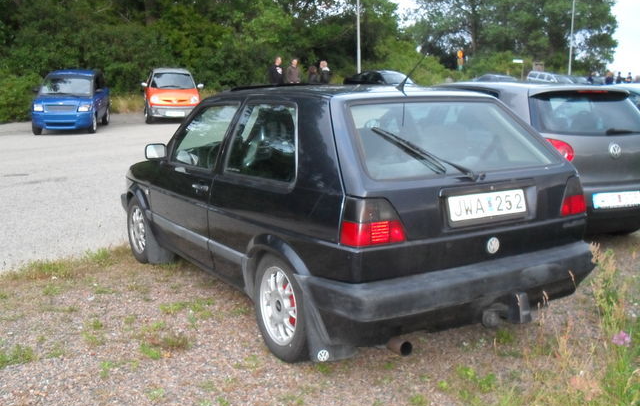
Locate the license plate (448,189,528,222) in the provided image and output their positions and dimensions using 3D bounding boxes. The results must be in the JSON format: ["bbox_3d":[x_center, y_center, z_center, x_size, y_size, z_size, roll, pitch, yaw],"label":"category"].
[{"bbox_3d":[0.792,0.010,3.021,0.480,0.110,0.015,-6,-3,-31],"label":"license plate"}]

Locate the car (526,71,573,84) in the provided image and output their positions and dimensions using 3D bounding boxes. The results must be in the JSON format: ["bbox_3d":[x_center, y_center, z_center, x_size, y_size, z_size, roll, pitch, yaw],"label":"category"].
[{"bbox_3d":[15.361,-7.712,42.143,1.760,1.480,4.600,-9,14,-37],"label":"car"}]

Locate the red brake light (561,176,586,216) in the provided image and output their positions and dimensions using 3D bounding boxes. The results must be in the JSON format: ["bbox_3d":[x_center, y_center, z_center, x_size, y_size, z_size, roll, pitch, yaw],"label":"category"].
[{"bbox_3d":[1.329,-0.044,3.381,0.295,0.200,0.120,-6,10,-31],"label":"red brake light"}]

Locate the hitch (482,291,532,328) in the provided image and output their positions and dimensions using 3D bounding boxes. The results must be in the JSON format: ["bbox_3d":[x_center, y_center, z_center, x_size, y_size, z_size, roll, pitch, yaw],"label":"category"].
[{"bbox_3d":[0.885,0.503,3.055,0.210,0.145,0.140,-6,10,-31],"label":"hitch"}]

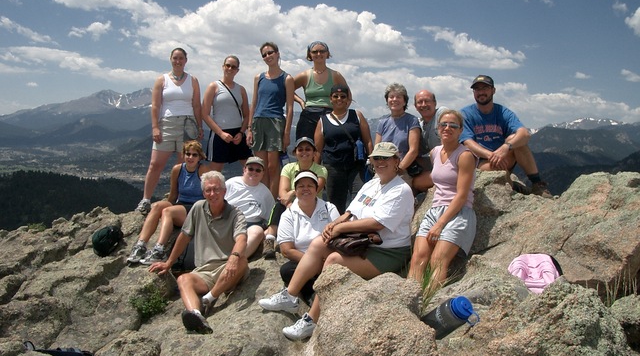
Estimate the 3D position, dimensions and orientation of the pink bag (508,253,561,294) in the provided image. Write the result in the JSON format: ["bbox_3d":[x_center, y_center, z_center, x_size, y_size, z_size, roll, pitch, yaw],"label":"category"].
[{"bbox_3d":[1.168,0.544,3.500,0.270,0.320,0.150,-4,-36,11],"label":"pink bag"}]

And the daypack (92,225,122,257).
[{"bbox_3d":[-1.781,0.526,5.450,0.270,0.190,0.330,-34,53,-21],"label":"daypack"}]

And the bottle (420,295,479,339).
[{"bbox_3d":[0.404,0.456,2.091,0.092,0.092,0.205,-20,-21,-41],"label":"bottle"}]

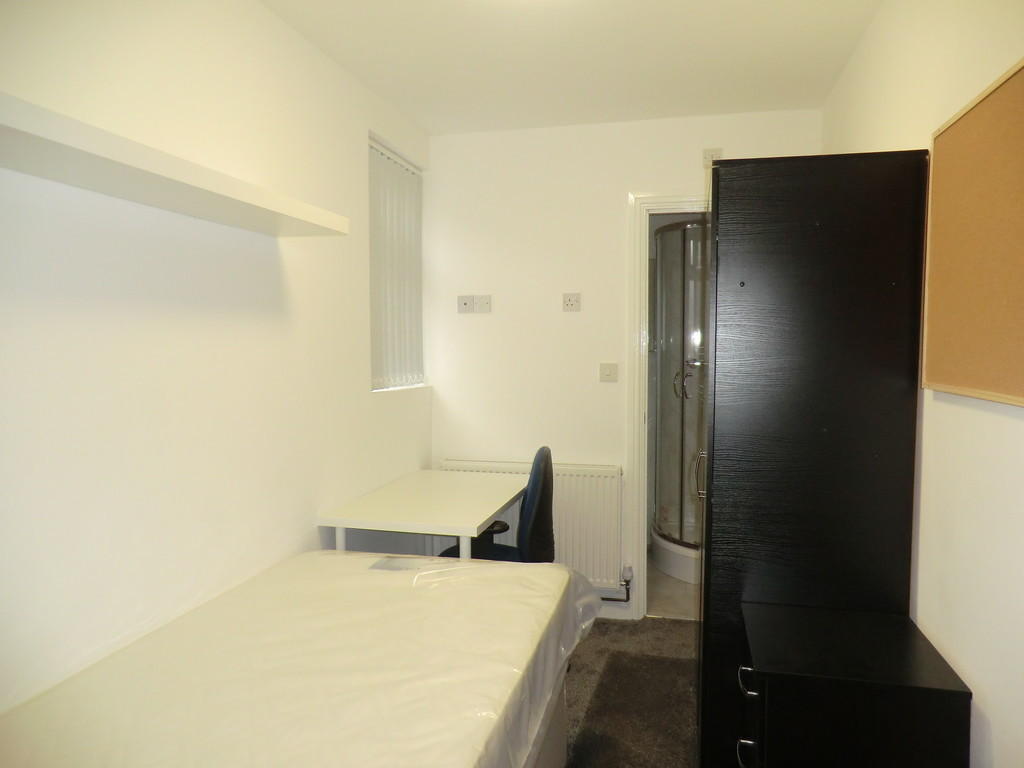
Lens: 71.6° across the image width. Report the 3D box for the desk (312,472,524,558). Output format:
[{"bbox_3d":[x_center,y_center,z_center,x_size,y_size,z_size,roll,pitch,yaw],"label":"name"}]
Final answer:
[{"bbox_3d":[-0.297,0.827,2.976,0.590,0.753,0.975,1,4,14],"label":"desk"}]

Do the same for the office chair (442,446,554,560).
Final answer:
[{"bbox_3d":[-0.099,0.728,2.989,0.600,0.950,0.600,1,4,8],"label":"office chair"}]

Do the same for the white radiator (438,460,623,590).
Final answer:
[{"bbox_3d":[0.080,0.680,3.525,0.910,0.585,0.100,1,4,14],"label":"white radiator"}]

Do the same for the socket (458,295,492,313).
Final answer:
[{"bbox_3d":[-0.189,-0.401,3.590,0.175,0.089,0.014,1,4,14],"label":"socket"}]

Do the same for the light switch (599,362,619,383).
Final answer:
[{"bbox_3d":[0.471,-0.053,3.434,0.086,0.086,0.012,1,3,14],"label":"light switch"}]

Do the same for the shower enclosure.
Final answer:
[{"bbox_3d":[1.248,0.105,4.334,0.820,2.030,0.820,1,4,14],"label":"shower enclosure"}]

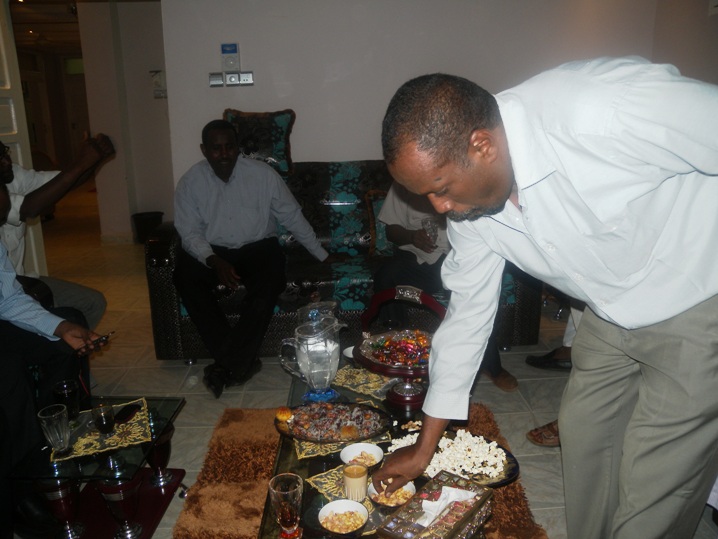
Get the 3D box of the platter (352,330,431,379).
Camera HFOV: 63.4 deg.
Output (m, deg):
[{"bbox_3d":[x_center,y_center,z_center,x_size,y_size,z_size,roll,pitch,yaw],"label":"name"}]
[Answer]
[{"bbox_3d":[0.138,0.256,1.793,0.335,0.095,0.335,-2,15,-3],"label":"platter"}]

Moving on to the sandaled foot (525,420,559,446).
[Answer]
[{"bbox_3d":[0.783,0.604,2.216,0.270,0.100,0.100,1,15,8],"label":"sandaled foot"}]

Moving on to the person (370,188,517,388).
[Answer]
[{"bbox_3d":[0.386,-0.128,2.887,0.660,1.190,0.840,-2,15,-6],"label":"person"}]

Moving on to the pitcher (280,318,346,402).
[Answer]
[{"bbox_3d":[-0.141,0.279,1.783,0.195,0.245,0.135,-5,15,-14],"label":"pitcher"}]

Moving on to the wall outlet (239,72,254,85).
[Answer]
[{"bbox_3d":[-0.677,-1.150,3.501,0.084,0.081,0.012,-2,15,-3],"label":"wall outlet"}]

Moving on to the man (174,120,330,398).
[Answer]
[{"bbox_3d":[-0.513,-0.106,2.842,0.840,1.200,0.820,-3,15,-9],"label":"man"}]

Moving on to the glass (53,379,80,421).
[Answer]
[{"bbox_3d":[-0.861,0.395,1.726,0.078,0.120,0.078,-2,15,-3],"label":"glass"}]

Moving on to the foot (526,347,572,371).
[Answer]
[{"bbox_3d":[0.973,0.423,2.894,0.270,0.100,0.100,1,15,8],"label":"foot"}]

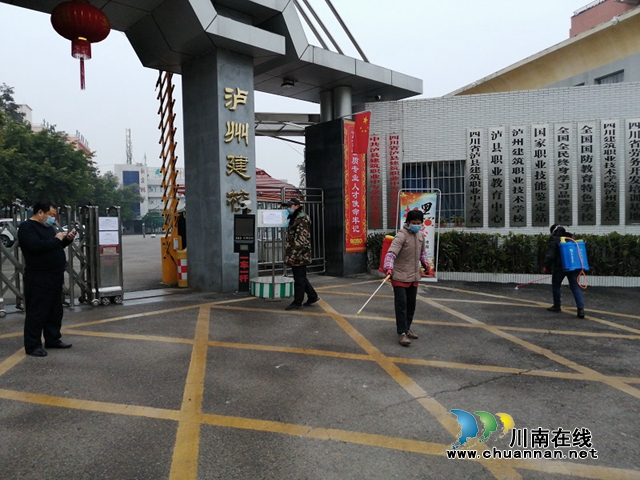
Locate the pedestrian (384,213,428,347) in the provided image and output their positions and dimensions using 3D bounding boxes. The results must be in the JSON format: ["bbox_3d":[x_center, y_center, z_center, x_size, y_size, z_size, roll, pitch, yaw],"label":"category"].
[{"bbox_3d":[1.020,0.435,5.970,0.540,1.590,0.400,-2,2,-24],"label":"pedestrian"}]

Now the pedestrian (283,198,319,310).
[{"bbox_3d":[-0.310,0.225,7.950,0.520,1.740,0.500,-2,2,-22],"label":"pedestrian"}]

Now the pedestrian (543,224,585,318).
[{"bbox_3d":[3.630,0.470,7.450,0.500,1.390,0.620,-2,2,-33],"label":"pedestrian"}]

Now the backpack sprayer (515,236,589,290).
[{"bbox_3d":[3.520,0.350,7.650,0.450,0.790,0.980,-2,3,-35],"label":"backpack sprayer"}]

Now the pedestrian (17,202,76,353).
[{"bbox_3d":[-3.000,0.420,5.520,0.580,1.670,0.540,0,2,15],"label":"pedestrian"}]

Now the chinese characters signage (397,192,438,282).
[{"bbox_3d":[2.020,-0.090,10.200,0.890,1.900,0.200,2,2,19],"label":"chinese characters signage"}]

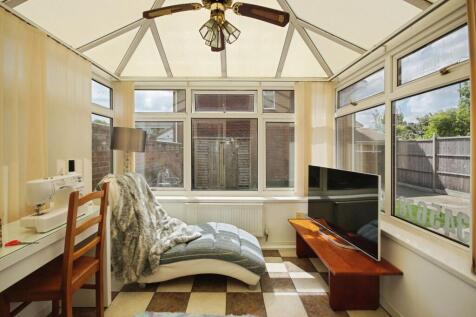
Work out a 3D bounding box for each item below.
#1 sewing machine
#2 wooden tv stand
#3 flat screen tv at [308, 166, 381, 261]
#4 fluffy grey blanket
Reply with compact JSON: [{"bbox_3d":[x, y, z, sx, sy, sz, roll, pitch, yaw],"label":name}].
[{"bbox_3d":[-1.070,0.232,1.181,0.180,0.275,0.390,0,2,-2],"label":"sewing machine"},{"bbox_3d":[0.868,0.943,1.872,0.468,0.362,1.080,0,2,-2],"label":"wooden tv stand"},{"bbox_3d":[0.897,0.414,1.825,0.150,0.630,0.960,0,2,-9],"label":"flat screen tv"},{"bbox_3d":[-0.815,0.602,1.975,0.790,0.920,0.570,0,2,-2],"label":"fluffy grey blanket"}]

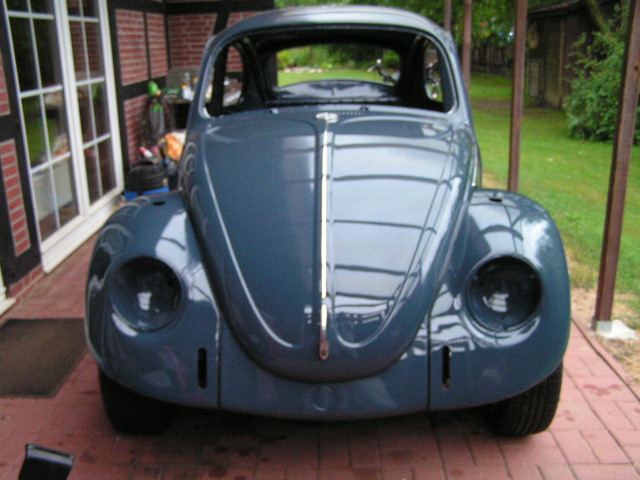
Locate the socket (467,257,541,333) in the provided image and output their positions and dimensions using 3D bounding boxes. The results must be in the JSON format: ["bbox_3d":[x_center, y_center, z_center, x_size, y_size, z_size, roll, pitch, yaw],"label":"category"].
[{"bbox_3d":[0.536,0.153,2.082,0.215,0.215,0.120,0,4,3],"label":"socket"}]

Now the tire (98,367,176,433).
[{"bbox_3d":[-0.612,0.371,2.532,0.165,0.636,0.636,0,16,3],"label":"tire"}]

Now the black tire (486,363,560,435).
[{"bbox_3d":[0.688,0.361,2.472,0.165,0.636,0.636,0,16,3],"label":"black tire"}]

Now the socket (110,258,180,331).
[{"bbox_3d":[-0.510,0.156,2.129,0.215,0.215,0.120,0,4,3],"label":"socket"}]

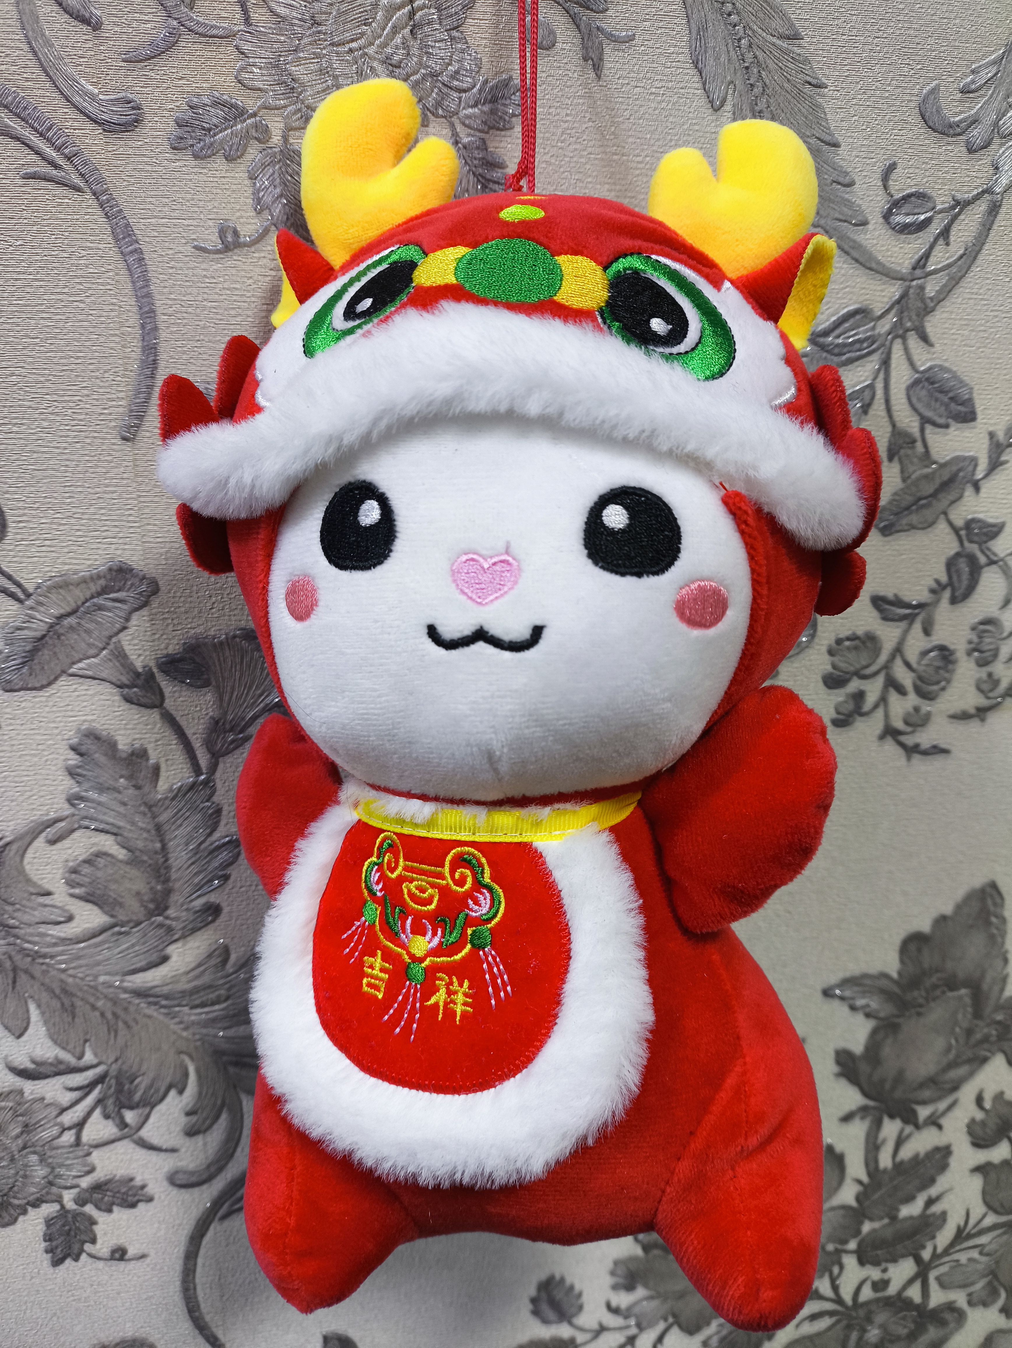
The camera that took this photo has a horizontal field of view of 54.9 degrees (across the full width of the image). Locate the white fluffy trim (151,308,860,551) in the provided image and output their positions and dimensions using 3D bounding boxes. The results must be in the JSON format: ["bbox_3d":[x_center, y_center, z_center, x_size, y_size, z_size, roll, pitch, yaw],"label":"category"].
[{"bbox_3d":[-0.005,-0.075,0.312,0.250,0.071,0.080,1,8,9],"label":"white fluffy trim"}]

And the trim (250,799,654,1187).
[{"bbox_3d":[-0.028,0.095,0.312,0.138,0.125,0.045,4,2,17],"label":"trim"}]

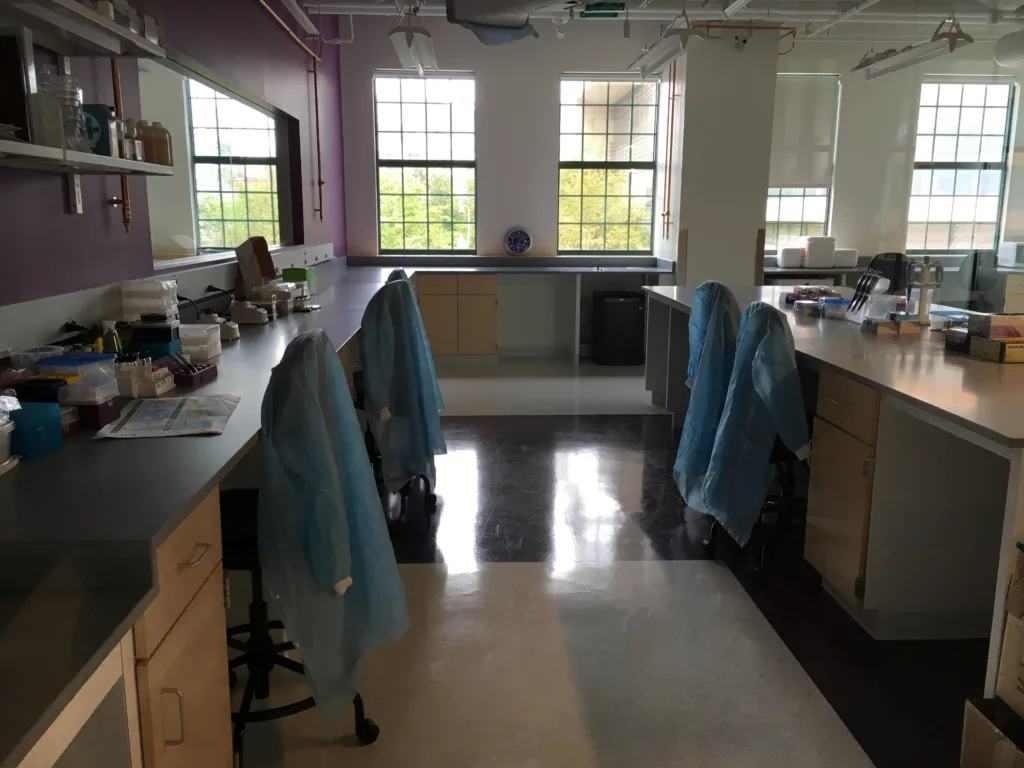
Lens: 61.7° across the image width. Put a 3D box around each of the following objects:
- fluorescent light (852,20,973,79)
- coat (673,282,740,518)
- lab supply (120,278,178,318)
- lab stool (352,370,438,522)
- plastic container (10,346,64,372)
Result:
[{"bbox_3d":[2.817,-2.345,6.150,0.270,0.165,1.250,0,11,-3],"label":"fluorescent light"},{"bbox_3d":[0.949,0.043,3.947,0.370,1.020,0.440,0,11,-3],"label":"coat"},{"bbox_3d":[-1.363,-0.316,3.231,0.145,0.140,0.160,0,11,-3],"label":"lab supply"},{"bbox_3d":[-0.696,0.069,4.266,0.620,1.080,0.600,0,11,-3],"label":"lab stool"},{"bbox_3d":[-1.298,-0.049,2.368,0.110,0.100,0.130,0,11,-3],"label":"plastic container"}]

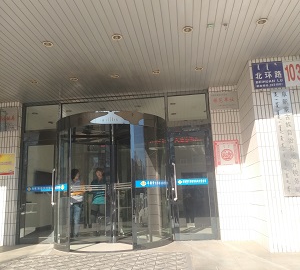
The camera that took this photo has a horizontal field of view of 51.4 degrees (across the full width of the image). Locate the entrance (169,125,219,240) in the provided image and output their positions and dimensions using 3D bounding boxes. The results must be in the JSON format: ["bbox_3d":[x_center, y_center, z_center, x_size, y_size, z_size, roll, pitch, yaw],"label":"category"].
[{"bbox_3d":[0.897,0.961,6.540,0.941,2.396,0.100,-4,-11,6],"label":"entrance"}]

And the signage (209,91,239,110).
[{"bbox_3d":[1.610,-0.756,6.769,0.589,0.393,0.040,-4,-11,6],"label":"signage"}]

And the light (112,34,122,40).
[{"bbox_3d":[-0.492,-1.447,4.618,0.145,0.050,0.145,-4,-11,6],"label":"light"}]

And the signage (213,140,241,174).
[{"bbox_3d":[1.625,0.463,6.535,0.504,0.708,0.030,-4,-11,6],"label":"signage"}]

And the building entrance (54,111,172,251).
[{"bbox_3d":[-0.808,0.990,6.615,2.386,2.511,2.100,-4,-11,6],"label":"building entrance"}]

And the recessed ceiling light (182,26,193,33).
[{"bbox_3d":[0.543,-1.515,4.487,0.145,0.050,0.145,-4,-11,6],"label":"recessed ceiling light"}]

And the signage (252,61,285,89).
[{"bbox_3d":[2.075,-1.056,5.456,0.517,0.475,0.030,-4,-11,6],"label":"signage"}]

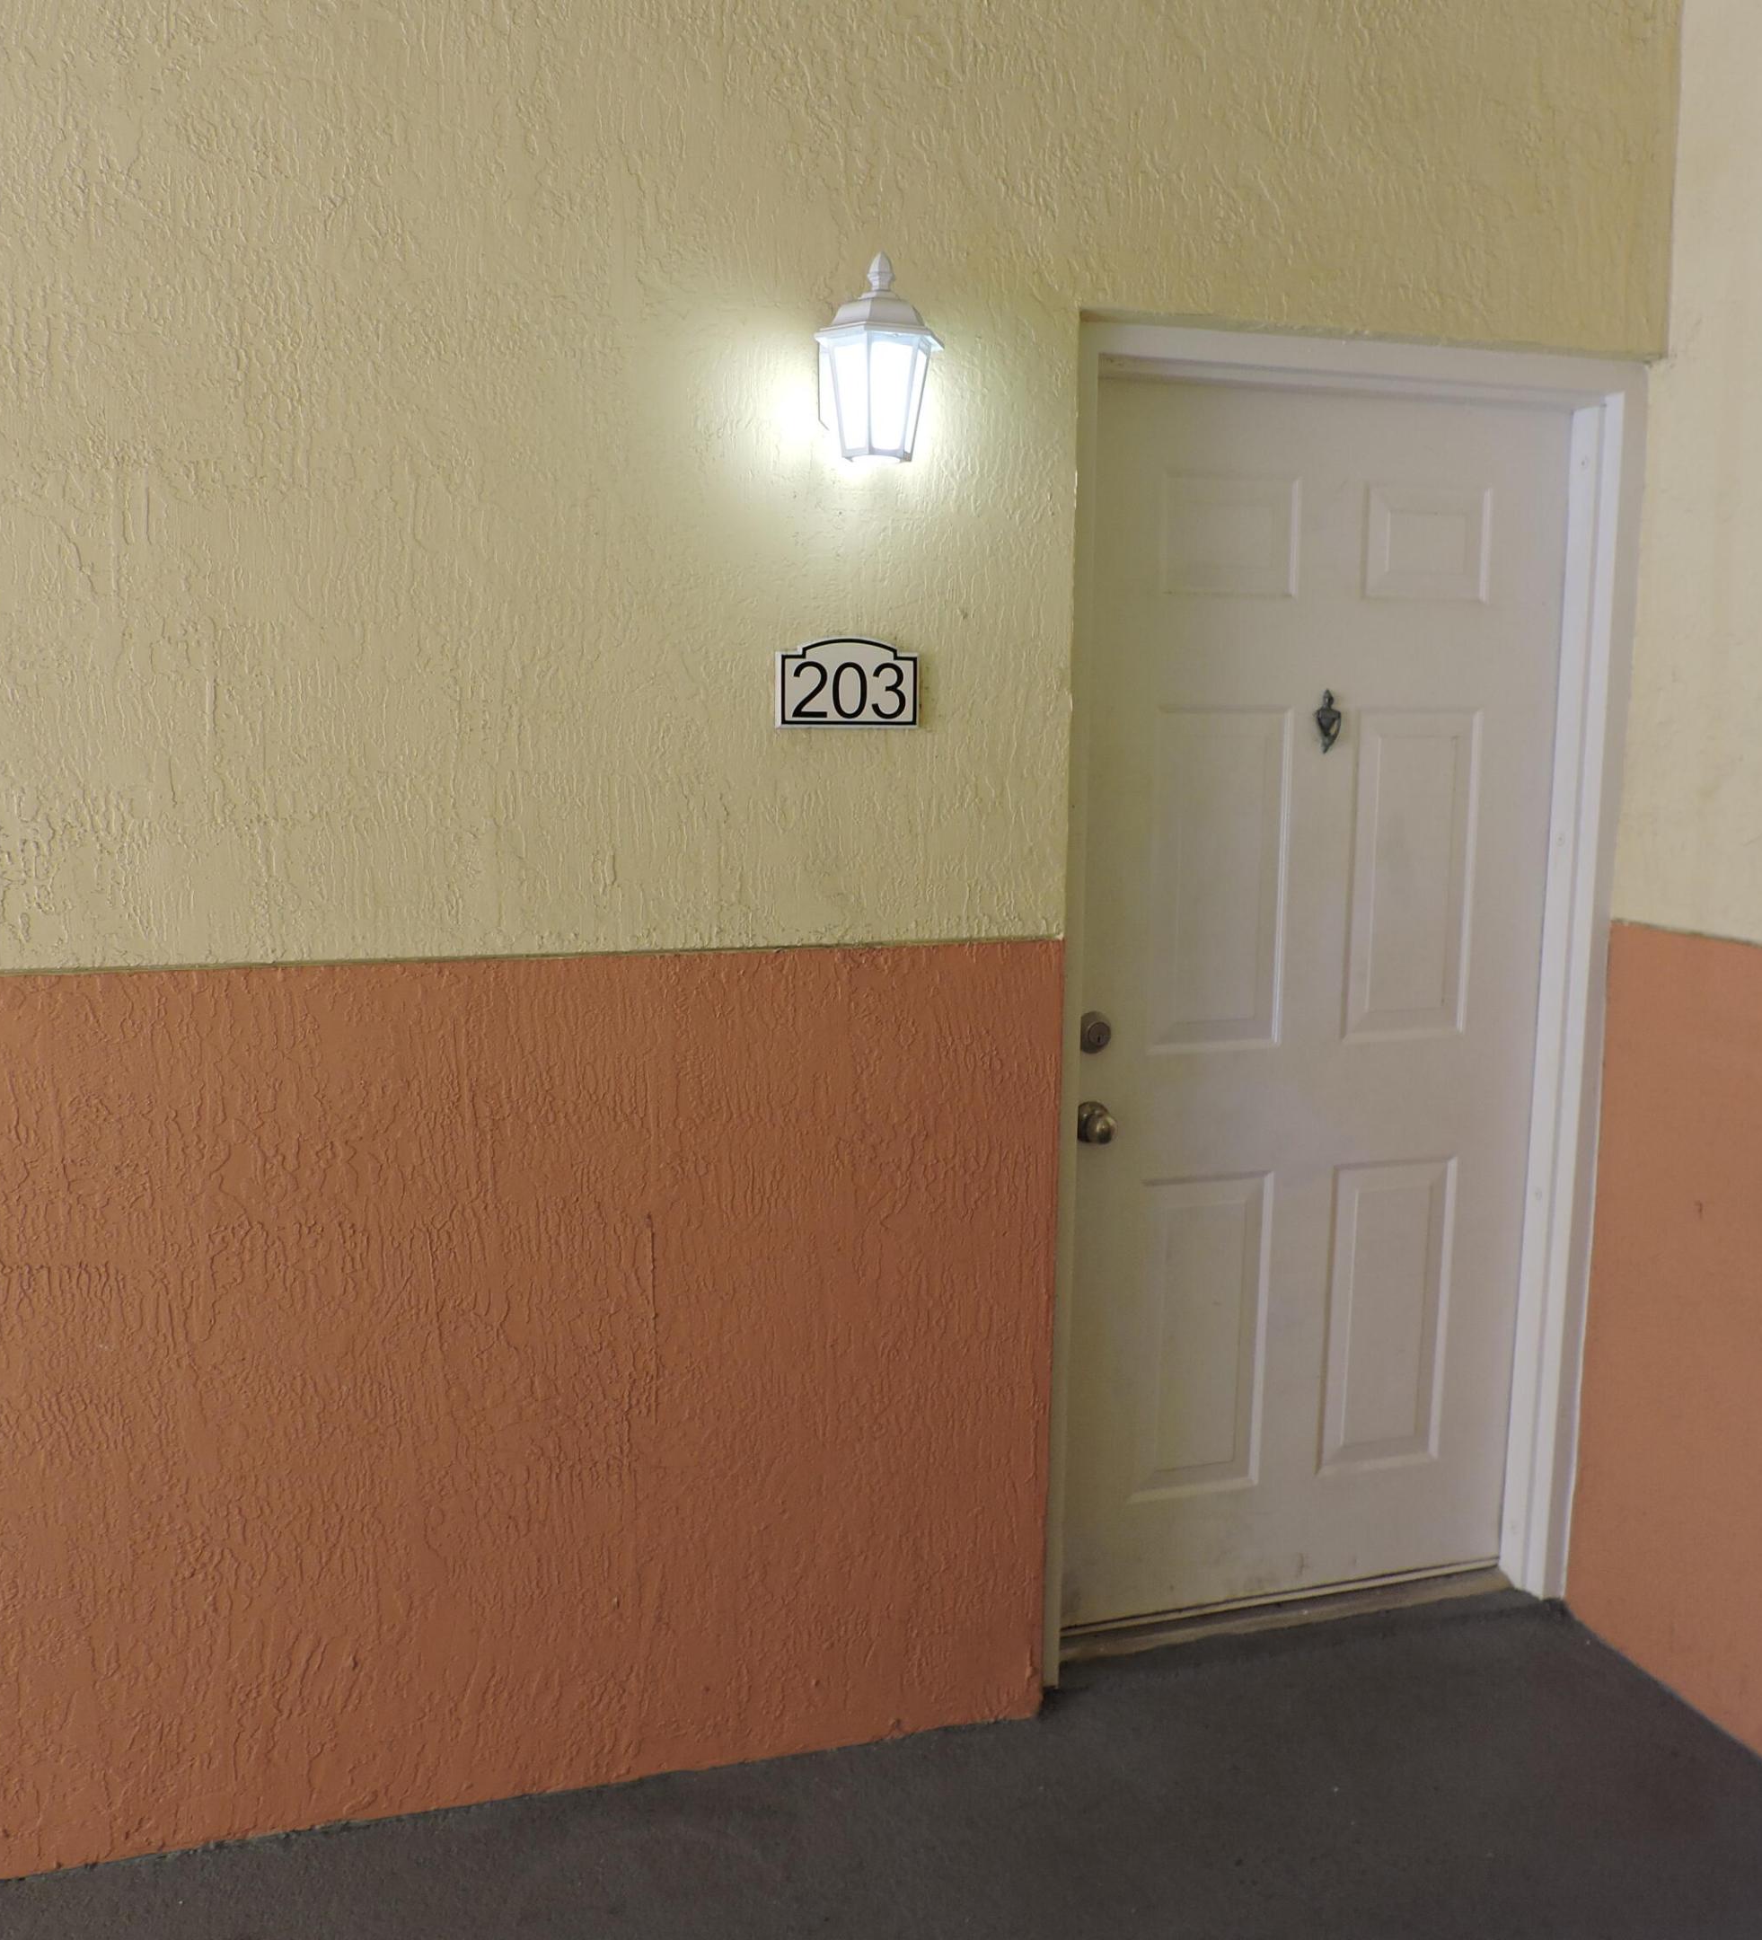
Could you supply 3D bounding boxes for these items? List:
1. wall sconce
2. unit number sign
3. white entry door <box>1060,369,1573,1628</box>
[{"bbox_3d":[-0.003,-0.816,2.395,0.178,0.270,0.176,-2,8,-17],"label":"wall sconce"},{"bbox_3d":[-0.045,-0.404,2.523,0.200,0.128,0.018,-2,8,-17],"label":"unit number sign"},{"bbox_3d":[0.708,0.076,3.011,0.910,2.032,0.045,-2,8,-17],"label":"white entry door"}]

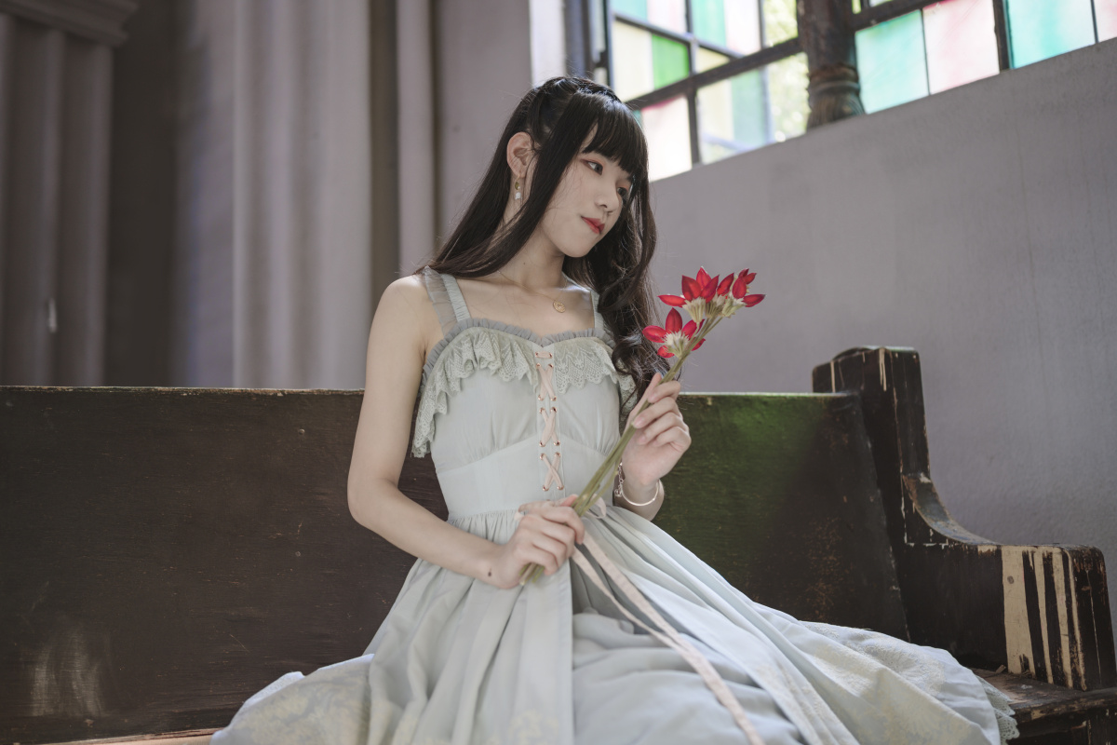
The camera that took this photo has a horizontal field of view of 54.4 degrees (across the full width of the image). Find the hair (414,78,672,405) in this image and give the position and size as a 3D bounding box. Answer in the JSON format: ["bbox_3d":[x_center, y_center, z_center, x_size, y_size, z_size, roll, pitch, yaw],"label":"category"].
[{"bbox_3d":[-0.019,-0.172,1.450,0.270,0.430,0.270,5,-10,-40],"label":"hair"}]

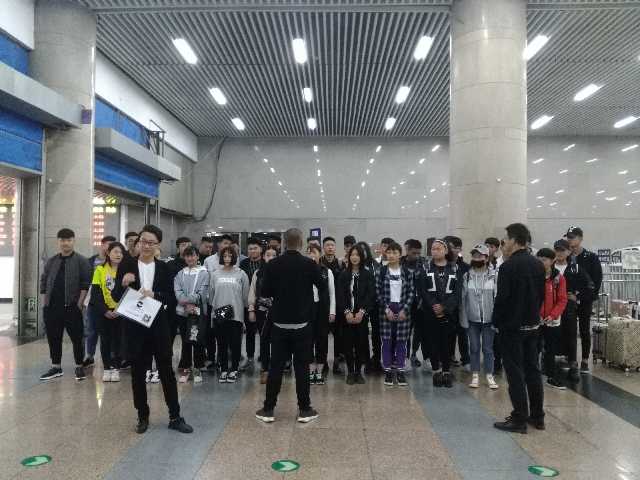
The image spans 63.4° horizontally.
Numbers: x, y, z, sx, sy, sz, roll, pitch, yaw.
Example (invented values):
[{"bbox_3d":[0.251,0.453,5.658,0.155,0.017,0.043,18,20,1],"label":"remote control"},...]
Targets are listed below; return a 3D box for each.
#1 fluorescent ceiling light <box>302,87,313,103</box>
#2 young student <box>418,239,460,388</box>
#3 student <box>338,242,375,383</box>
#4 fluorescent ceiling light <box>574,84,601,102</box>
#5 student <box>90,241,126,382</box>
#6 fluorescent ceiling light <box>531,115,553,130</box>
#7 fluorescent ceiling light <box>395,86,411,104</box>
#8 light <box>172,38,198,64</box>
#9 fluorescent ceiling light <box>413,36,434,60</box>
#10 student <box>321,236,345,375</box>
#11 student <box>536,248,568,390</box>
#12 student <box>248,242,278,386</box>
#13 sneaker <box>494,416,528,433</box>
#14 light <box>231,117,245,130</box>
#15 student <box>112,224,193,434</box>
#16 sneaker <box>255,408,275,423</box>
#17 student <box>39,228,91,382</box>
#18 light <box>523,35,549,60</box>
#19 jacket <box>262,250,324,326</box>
[{"bbox_3d":[-0.334,-3.975,14.175,0.270,0.090,1.270,0,-2,1],"label":"fluorescent ceiling light"},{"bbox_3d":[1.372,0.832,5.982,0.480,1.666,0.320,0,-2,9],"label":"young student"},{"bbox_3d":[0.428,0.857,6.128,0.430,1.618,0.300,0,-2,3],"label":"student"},{"bbox_3d":[7.583,-4.163,14.715,0.280,0.100,1.350,0,-1,1],"label":"fluorescent ceiling light"},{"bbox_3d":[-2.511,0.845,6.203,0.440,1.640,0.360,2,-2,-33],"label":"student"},{"bbox_3d":[7.149,-3.801,16.746,0.250,0.110,1.220,0,-2,1],"label":"fluorescent ceiling light"},{"bbox_3d":[2.263,-3.960,14.168,0.270,0.090,1.270,0,-2,1],"label":"fluorescent ceiling light"},{"bbox_3d":[-2.867,-4.013,11.021,0.250,0.110,1.220,0,-2,1],"label":"light"},{"bbox_3d":[2.275,-4.248,11.573,0.280,0.100,1.350,0,-1,1],"label":"fluorescent ceiling light"},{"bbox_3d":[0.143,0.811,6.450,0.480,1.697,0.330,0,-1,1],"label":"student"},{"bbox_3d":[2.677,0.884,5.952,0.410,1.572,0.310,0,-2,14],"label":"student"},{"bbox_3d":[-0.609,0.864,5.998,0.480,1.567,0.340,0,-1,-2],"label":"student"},{"bbox_3d":[1.636,1.565,4.428,0.285,0.115,0.105,-1,-2,24],"label":"sneaker"},{"bbox_3d":[-2.919,-4.078,18.255,0.280,0.100,1.350,0,-1,1],"label":"light"},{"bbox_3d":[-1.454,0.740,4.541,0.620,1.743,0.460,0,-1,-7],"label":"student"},{"bbox_3d":[-0.497,1.565,4.722,0.105,0.110,0.280,1,-2,-27],"label":"sneaker"},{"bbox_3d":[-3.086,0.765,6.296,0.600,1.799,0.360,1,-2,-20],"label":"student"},{"bbox_3d":[4.727,-4.248,11.511,0.280,0.100,1.350,0,-1,1],"label":"light"},{"bbox_3d":[-0.242,0.440,4.720,0.550,0.680,0.380,0,-2,0],"label":"jacket"}]

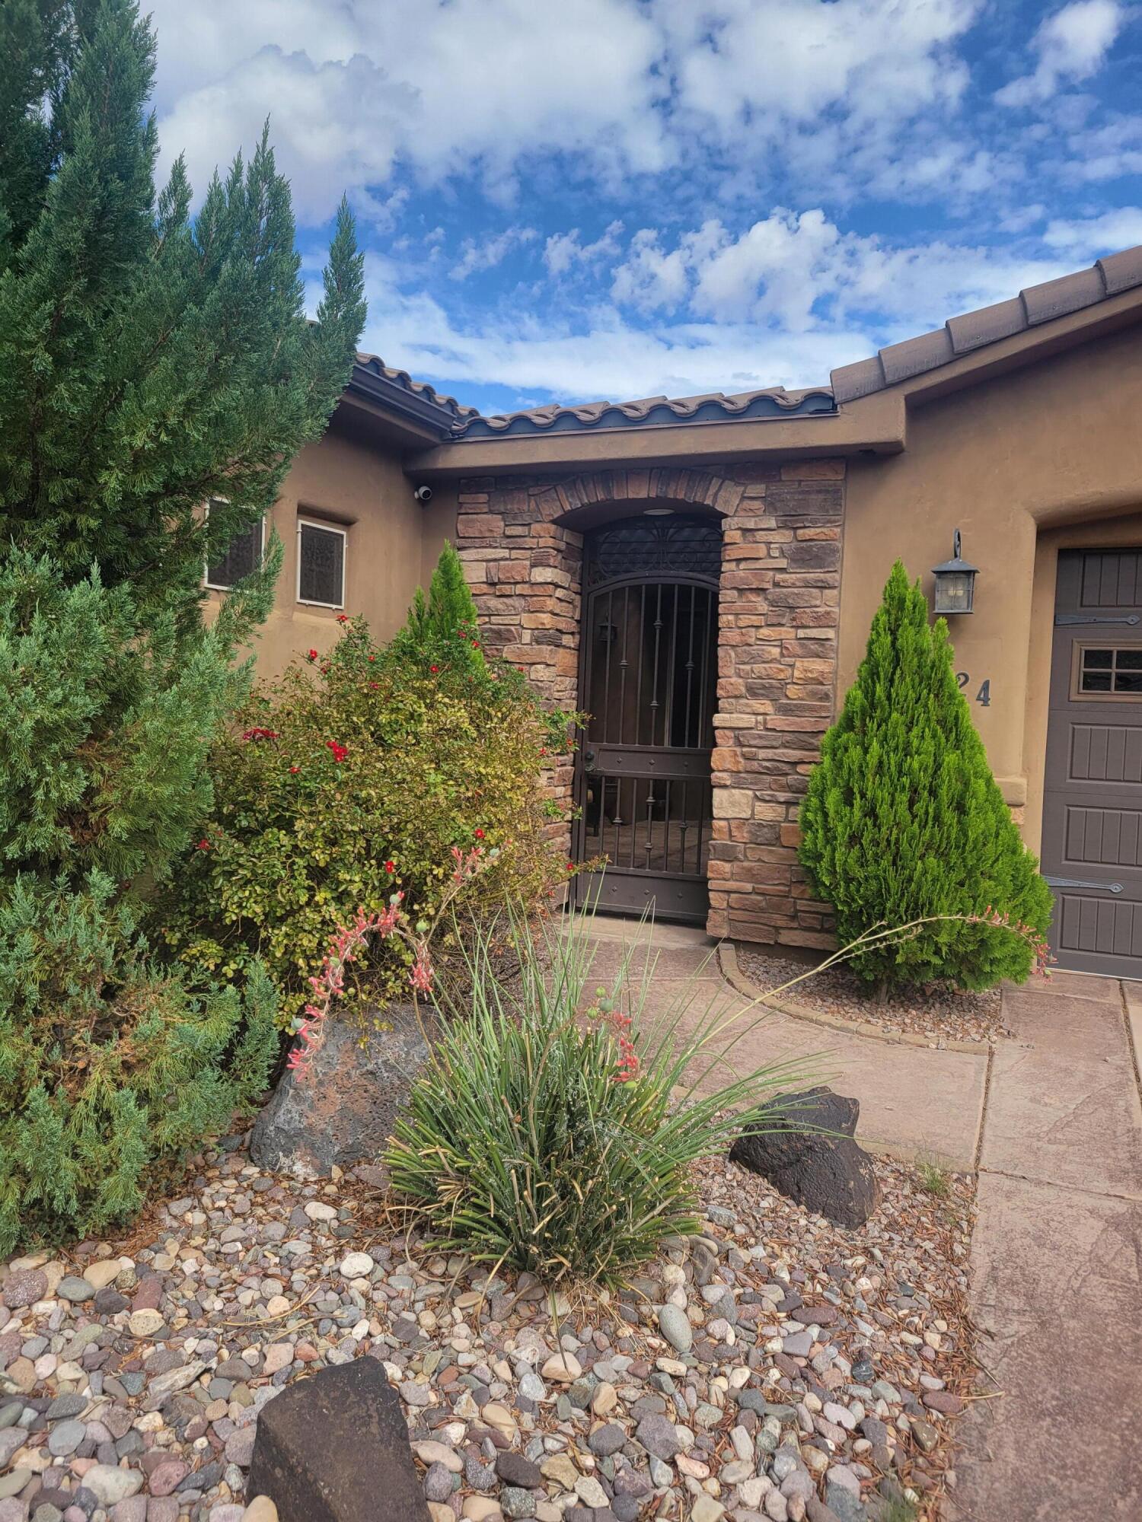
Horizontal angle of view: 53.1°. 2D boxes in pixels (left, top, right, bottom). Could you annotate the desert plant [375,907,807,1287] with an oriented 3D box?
[{"bbox_3d":[0.065,0.786,2.900,1.060,0.840,0.950,2,3,0],"label":"desert plant"}]

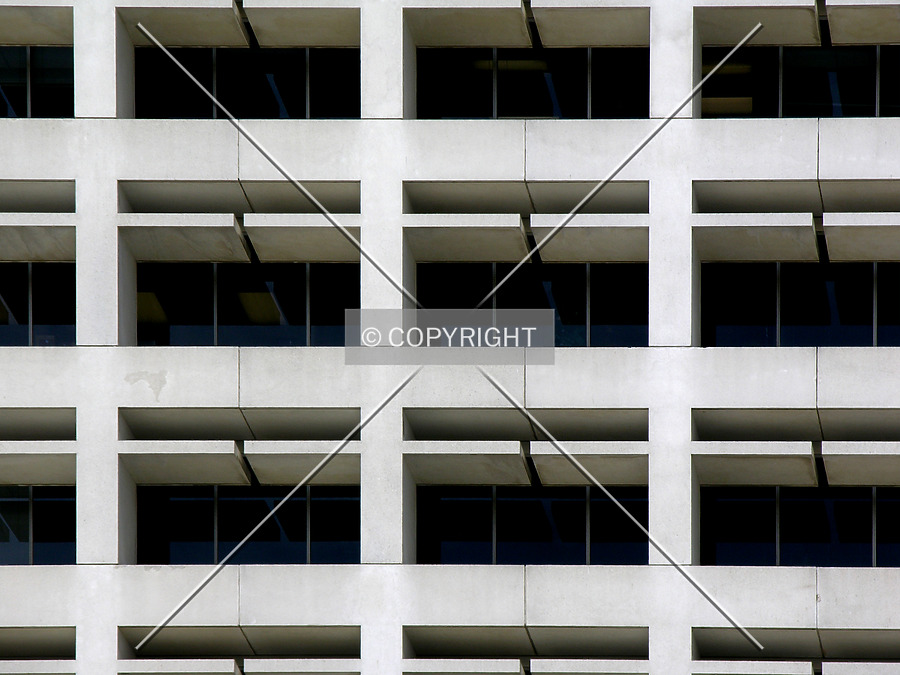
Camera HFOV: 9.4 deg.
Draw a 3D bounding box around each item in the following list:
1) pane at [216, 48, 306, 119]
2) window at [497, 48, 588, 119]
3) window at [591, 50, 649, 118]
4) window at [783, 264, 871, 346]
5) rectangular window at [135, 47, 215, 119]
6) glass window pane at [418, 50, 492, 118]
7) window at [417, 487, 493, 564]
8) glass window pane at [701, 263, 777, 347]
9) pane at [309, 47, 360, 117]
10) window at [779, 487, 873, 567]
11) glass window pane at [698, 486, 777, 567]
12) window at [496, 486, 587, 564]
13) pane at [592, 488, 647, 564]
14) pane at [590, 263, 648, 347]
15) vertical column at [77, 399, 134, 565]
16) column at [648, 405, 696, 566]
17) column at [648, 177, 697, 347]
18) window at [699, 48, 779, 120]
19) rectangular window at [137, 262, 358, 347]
[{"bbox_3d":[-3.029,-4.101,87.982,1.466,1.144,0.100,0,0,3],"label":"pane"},{"bbox_3d":[1.510,-4.167,90.107,1.518,1.275,0.100,0,-9,2],"label":"window"},{"bbox_3d":[2.854,-4.165,90.059,1.072,1.274,0.100,0,-9,2],"label":"window"},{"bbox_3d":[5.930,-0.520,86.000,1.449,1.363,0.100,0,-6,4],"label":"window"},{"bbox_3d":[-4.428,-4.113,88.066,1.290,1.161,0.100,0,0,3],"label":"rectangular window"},{"bbox_3d":[0.083,-4.169,90.157,1.271,1.276,0.100,0,-9,2],"label":"glass window pane"},{"bbox_3d":[0.082,3.081,89.009,1.255,1.343,0.100,0,-9,2],"label":"window"},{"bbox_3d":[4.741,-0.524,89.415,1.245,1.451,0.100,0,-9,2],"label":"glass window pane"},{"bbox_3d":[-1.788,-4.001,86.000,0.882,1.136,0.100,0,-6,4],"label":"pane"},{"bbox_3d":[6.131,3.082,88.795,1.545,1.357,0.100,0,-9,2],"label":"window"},{"bbox_3d":[4.711,3.084,88.845,1.237,1.358,0.100,0,-9,2],"label":"glass window pane"},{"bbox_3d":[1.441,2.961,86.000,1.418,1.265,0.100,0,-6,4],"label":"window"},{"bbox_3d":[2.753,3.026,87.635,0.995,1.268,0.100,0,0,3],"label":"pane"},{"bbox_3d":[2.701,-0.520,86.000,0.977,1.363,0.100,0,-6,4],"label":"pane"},{"bbox_3d":[-5.388,2.284,85.400,0.680,2.534,0.850,0,-6,4],"label":"vertical column"},{"bbox_3d":[3.523,2.381,87.239,0.703,2.556,0.900,0,0,3],"label":"column"},{"bbox_3d":[3.480,-1.189,85.400,0.680,2.659,0.850,0,-6,4],"label":"column"},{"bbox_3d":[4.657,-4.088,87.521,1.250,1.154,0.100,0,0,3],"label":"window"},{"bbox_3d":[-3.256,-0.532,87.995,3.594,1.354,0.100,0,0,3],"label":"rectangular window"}]

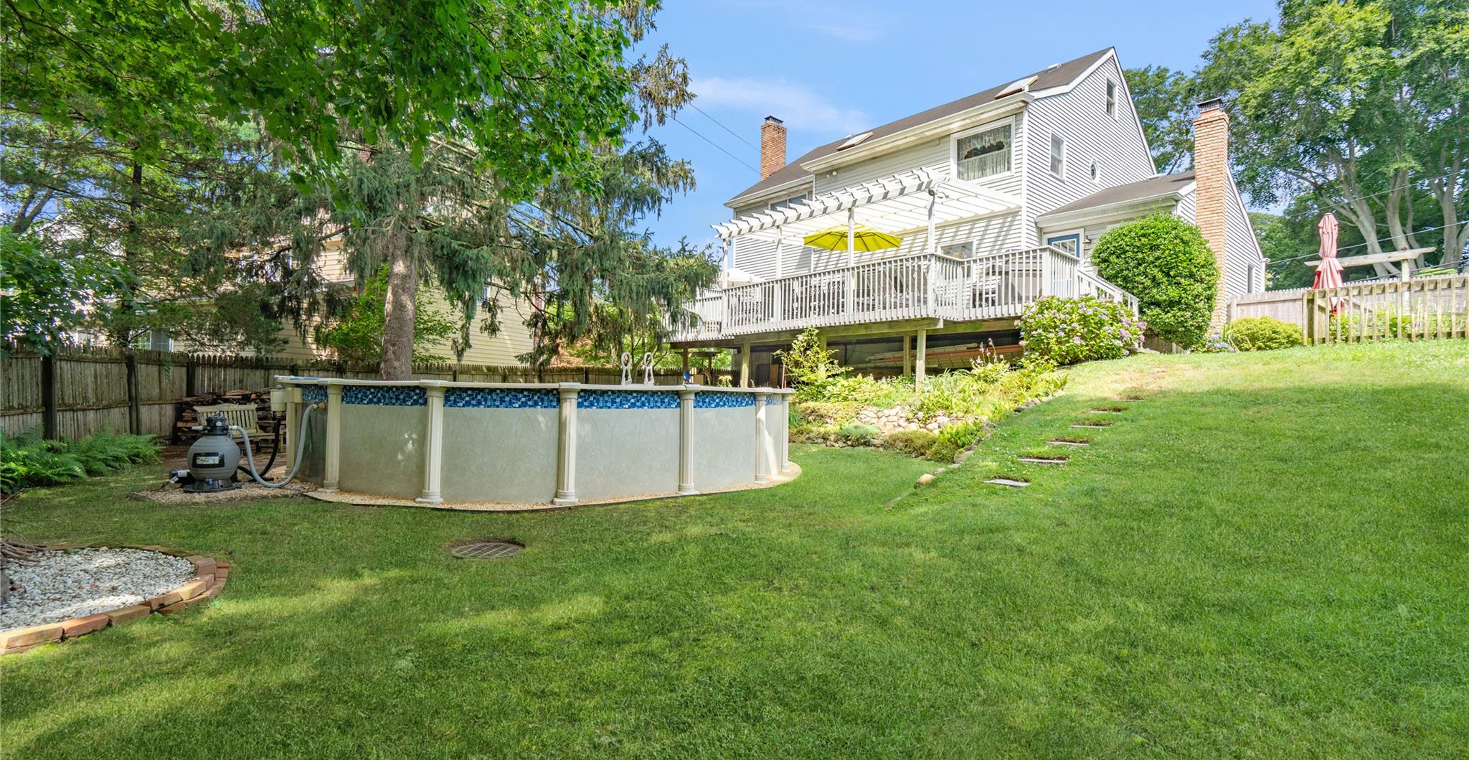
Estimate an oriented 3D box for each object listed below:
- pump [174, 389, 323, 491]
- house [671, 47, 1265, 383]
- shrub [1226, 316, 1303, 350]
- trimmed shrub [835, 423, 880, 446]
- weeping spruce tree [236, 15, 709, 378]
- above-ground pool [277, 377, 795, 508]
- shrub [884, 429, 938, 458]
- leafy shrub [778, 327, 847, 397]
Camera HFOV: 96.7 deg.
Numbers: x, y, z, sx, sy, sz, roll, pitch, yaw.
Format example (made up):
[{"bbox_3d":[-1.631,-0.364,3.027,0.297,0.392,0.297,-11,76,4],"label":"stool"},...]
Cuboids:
[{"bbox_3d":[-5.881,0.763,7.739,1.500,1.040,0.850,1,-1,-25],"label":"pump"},{"bbox_3d":[6.780,-4.587,19.874,14.000,10.500,13.800,2,-1,-42],"label":"house"},{"bbox_3d":[10.900,-0.950,13.450,1.100,0.700,1.300,2,-2,-44],"label":"shrub"},{"bbox_3d":[2.297,1.008,12.436,0.680,0.470,0.850,2,-1,-42],"label":"trimmed shrub"},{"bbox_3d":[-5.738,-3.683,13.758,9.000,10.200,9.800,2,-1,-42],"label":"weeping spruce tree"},{"bbox_3d":[-2.845,0.738,10.710,7.500,1.340,7.500,1,-1,0],"label":"above-ground pool"},{"bbox_3d":[2.956,1.079,11.135,0.720,0.500,0.900,2,-1,-42],"label":"shrub"},{"bbox_3d":[1.668,-0.277,14.106,1.400,1.750,1.500,2,-1,-42],"label":"leafy shrub"}]

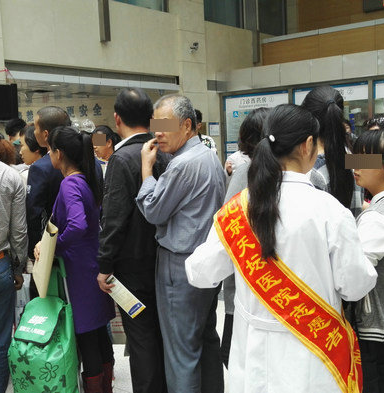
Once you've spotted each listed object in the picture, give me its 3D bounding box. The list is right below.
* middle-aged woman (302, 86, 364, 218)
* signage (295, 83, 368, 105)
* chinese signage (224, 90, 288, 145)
[{"bbox_3d":[0.601,0.373,2.165,0.460,1.670,0.340,-6,7,-33],"label":"middle-aged woman"},{"bbox_3d":[1.925,-1.427,7.025,1.083,0.242,0.050,2,7,36],"label":"signage"},{"bbox_3d":[0.988,-1.203,7.749,1.118,0.752,0.050,2,7,36],"label":"chinese signage"}]

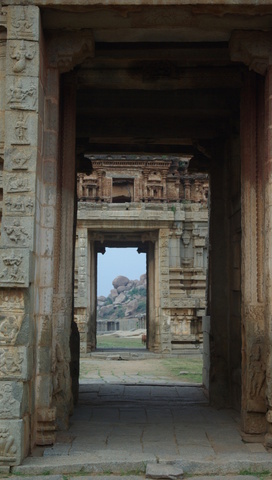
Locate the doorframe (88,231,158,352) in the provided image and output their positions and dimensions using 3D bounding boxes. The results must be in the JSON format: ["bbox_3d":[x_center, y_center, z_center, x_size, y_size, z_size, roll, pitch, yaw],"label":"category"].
[{"bbox_3d":[-0.515,2.121,36.348,2.830,4.830,1.800,0,-5,-1],"label":"doorframe"}]

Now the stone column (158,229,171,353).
[{"bbox_3d":[1.140,2.050,35.689,0.450,4.900,0.600,0,-5,-1],"label":"stone column"}]

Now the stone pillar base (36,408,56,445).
[{"bbox_3d":[-0.983,2.053,9.830,0.200,0.400,0.220,0,-5,0],"label":"stone pillar base"}]

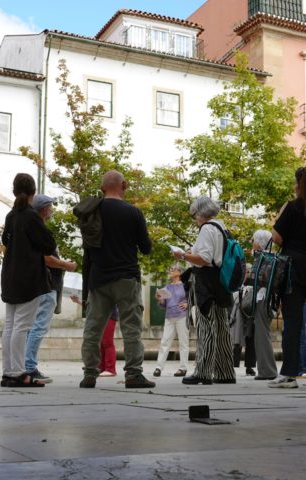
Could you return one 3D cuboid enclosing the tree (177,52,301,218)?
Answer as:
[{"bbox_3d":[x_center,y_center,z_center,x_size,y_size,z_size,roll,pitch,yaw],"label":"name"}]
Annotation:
[{"bbox_3d":[2.355,-0.998,18.904,3.421,8.612,3.421,0,-9,0],"label":"tree"}]

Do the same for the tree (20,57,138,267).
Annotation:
[{"bbox_3d":[-1.869,-0.860,17.866,3.082,7.978,3.082,0,-9,0],"label":"tree"}]

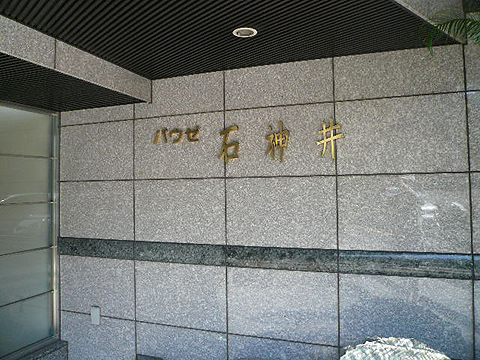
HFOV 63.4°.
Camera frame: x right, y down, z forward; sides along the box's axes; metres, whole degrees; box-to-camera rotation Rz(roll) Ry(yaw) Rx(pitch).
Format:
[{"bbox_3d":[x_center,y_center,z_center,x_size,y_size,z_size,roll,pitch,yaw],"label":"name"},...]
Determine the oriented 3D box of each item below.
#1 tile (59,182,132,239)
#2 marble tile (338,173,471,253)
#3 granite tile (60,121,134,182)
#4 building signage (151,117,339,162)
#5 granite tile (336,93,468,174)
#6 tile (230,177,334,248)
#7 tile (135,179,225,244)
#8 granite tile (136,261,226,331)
[{"bbox_3d":[-1.217,0.256,3.311,0.771,0.493,0.025,-1,-1,20],"label":"tile"},{"bbox_3d":[1.031,0.211,2.503,0.792,0.493,0.025,-1,-1,20],"label":"marble tile"},{"bbox_3d":[-1.223,-0.243,3.323,0.771,0.493,0.025,-1,-1,20],"label":"granite tile"},{"bbox_3d":[0.002,-0.274,2.853,1.481,0.294,0.030,-1,-1,20],"label":"building signage"},{"bbox_3d":[1.025,-0.289,2.515,0.792,0.493,0.025,-1,-1,20],"label":"granite tile"},{"bbox_3d":[0.278,0.226,2.774,0.795,0.493,0.025,-1,-1,20],"label":"tile"},{"bbox_3d":[-0.475,0.241,3.044,0.794,0.493,0.025,-1,-1,20],"label":"tile"},{"bbox_3d":[-0.468,0.891,3.029,0.794,0.492,0.025,-1,-1,20],"label":"granite tile"}]

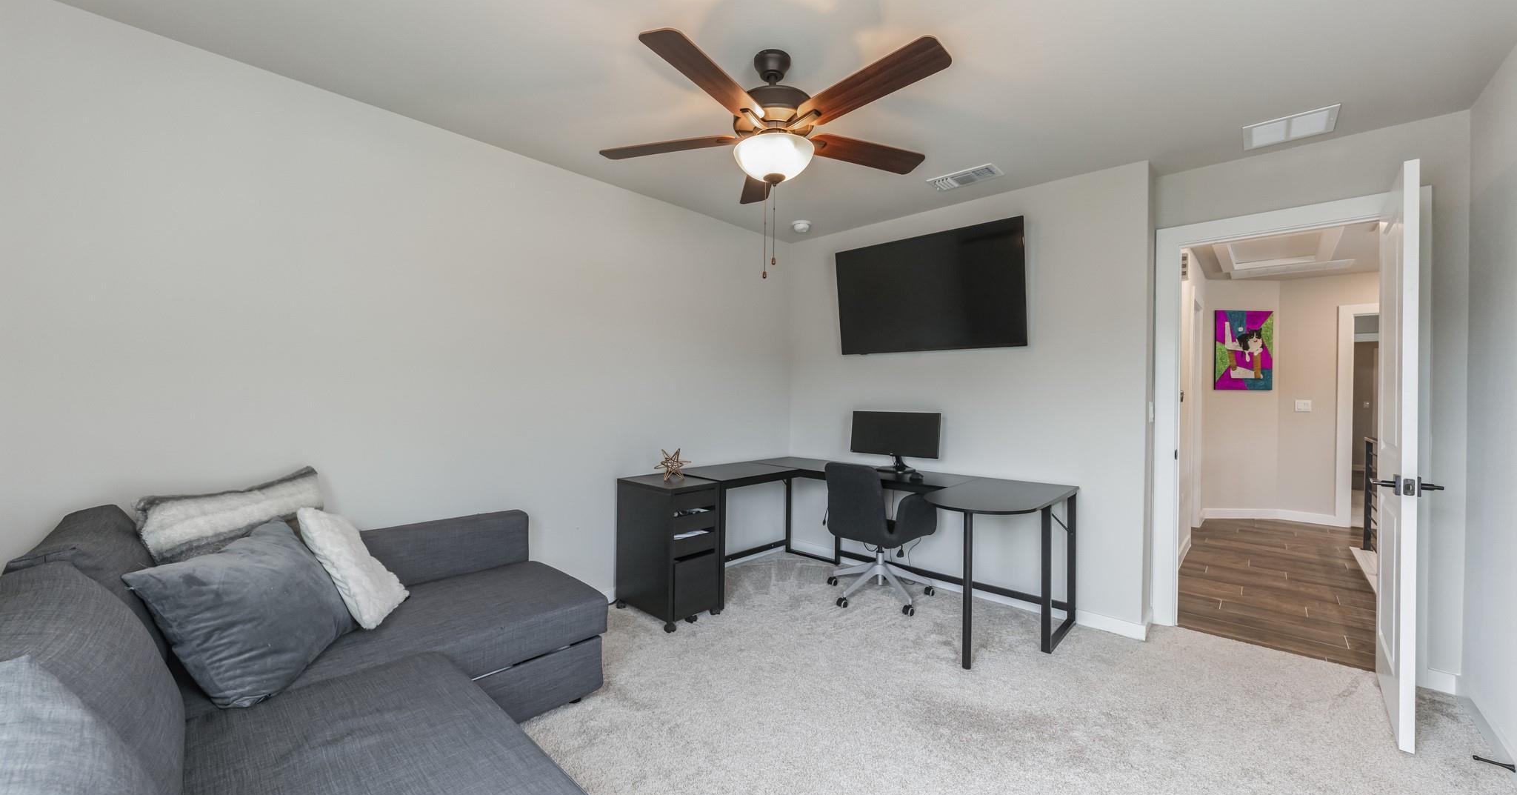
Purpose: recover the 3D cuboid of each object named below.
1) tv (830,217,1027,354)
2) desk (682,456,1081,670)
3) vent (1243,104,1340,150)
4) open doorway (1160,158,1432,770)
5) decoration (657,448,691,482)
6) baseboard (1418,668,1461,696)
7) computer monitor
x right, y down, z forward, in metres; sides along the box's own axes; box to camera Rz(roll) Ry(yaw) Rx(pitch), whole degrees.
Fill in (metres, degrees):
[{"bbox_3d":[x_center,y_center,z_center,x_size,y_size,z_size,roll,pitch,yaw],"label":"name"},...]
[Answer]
[{"bbox_3d":[1.047,-0.650,3.473,1.230,0.710,0.060,1,8,42],"label":"tv"},{"bbox_3d":[0.582,0.854,3.183,1.990,0.760,1.210,1,0,42],"label":"desk"},{"bbox_3d":[2.362,-1.184,2.439,0.297,0.020,0.297,1,0,42],"label":"vent"},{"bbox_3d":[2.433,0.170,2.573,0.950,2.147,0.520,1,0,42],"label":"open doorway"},{"bbox_3d":[-0.497,0.386,3.218,0.200,0.185,0.190,0,0,-9],"label":"decoration"},{"bbox_3d":[2.889,1.203,2.309,0.105,0.090,0.020,1,0,42],"label":"baseboard"},{"bbox_3d":[0.857,0.284,3.486,0.615,0.375,0.190,1,0,42],"label":"computer monitor"}]

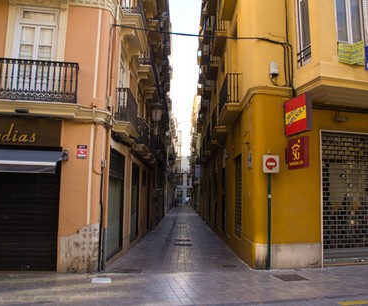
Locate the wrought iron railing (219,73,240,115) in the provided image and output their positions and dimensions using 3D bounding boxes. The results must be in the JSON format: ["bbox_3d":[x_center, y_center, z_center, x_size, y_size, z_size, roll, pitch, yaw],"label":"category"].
[{"bbox_3d":[1.569,-1.803,11.666,0.500,0.970,2.200,1,-8,0],"label":"wrought iron railing"}]

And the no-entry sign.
[{"bbox_3d":[2.268,0.292,8.916,0.420,0.460,0.040,1,-8,0],"label":"no-entry sign"}]

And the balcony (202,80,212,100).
[{"bbox_3d":[1.740,-4.648,24.701,0.490,1.170,2.200,1,-8,0],"label":"balcony"}]

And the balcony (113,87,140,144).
[{"bbox_3d":[-1.734,-1.046,10.819,0.430,1.290,2.400,1,-8,0],"label":"balcony"}]

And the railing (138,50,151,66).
[{"bbox_3d":[-1.607,-4.055,15.645,0.480,0.980,2.100,1,-8,0],"label":"railing"}]

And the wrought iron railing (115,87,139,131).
[{"bbox_3d":[-1.742,-1.203,10.821,0.390,1.000,2.140,1,-8,0],"label":"wrought iron railing"}]

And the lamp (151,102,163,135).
[{"bbox_3d":[-1.169,-1.540,15.382,0.520,1.350,0.500,1,-8,0],"label":"lamp"}]

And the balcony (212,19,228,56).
[{"bbox_3d":[1.681,-5.545,16.344,0.500,1.170,2.200,1,-8,0],"label":"balcony"}]

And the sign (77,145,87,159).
[{"bbox_3d":[-2.457,-0.019,8.301,0.240,0.330,0.015,2,-8,-4],"label":"sign"}]

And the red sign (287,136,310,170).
[{"bbox_3d":[2.942,0.019,8.867,0.160,0.800,0.670,3,-8,-16],"label":"red sign"}]

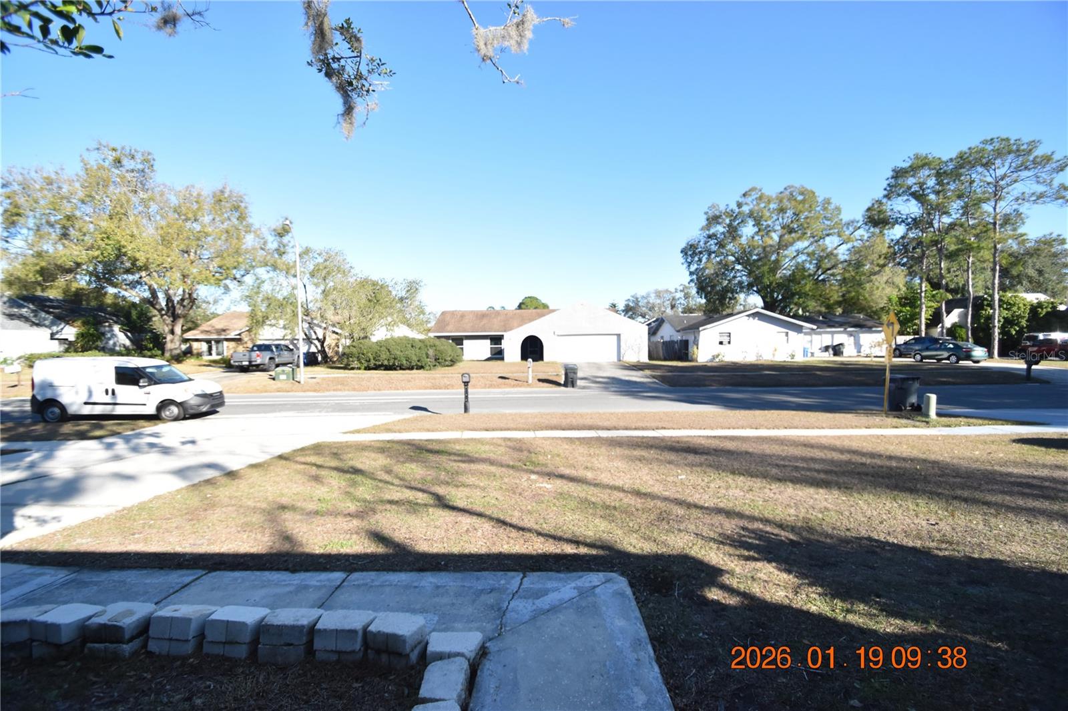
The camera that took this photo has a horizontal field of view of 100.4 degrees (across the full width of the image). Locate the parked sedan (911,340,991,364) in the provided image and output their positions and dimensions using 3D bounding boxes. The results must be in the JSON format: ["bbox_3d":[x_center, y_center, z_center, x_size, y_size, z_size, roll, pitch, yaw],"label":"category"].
[{"bbox_3d":[29.953,-0.215,32.271,1.800,1.450,4.680,-1,3,-2],"label":"parked sedan"}]

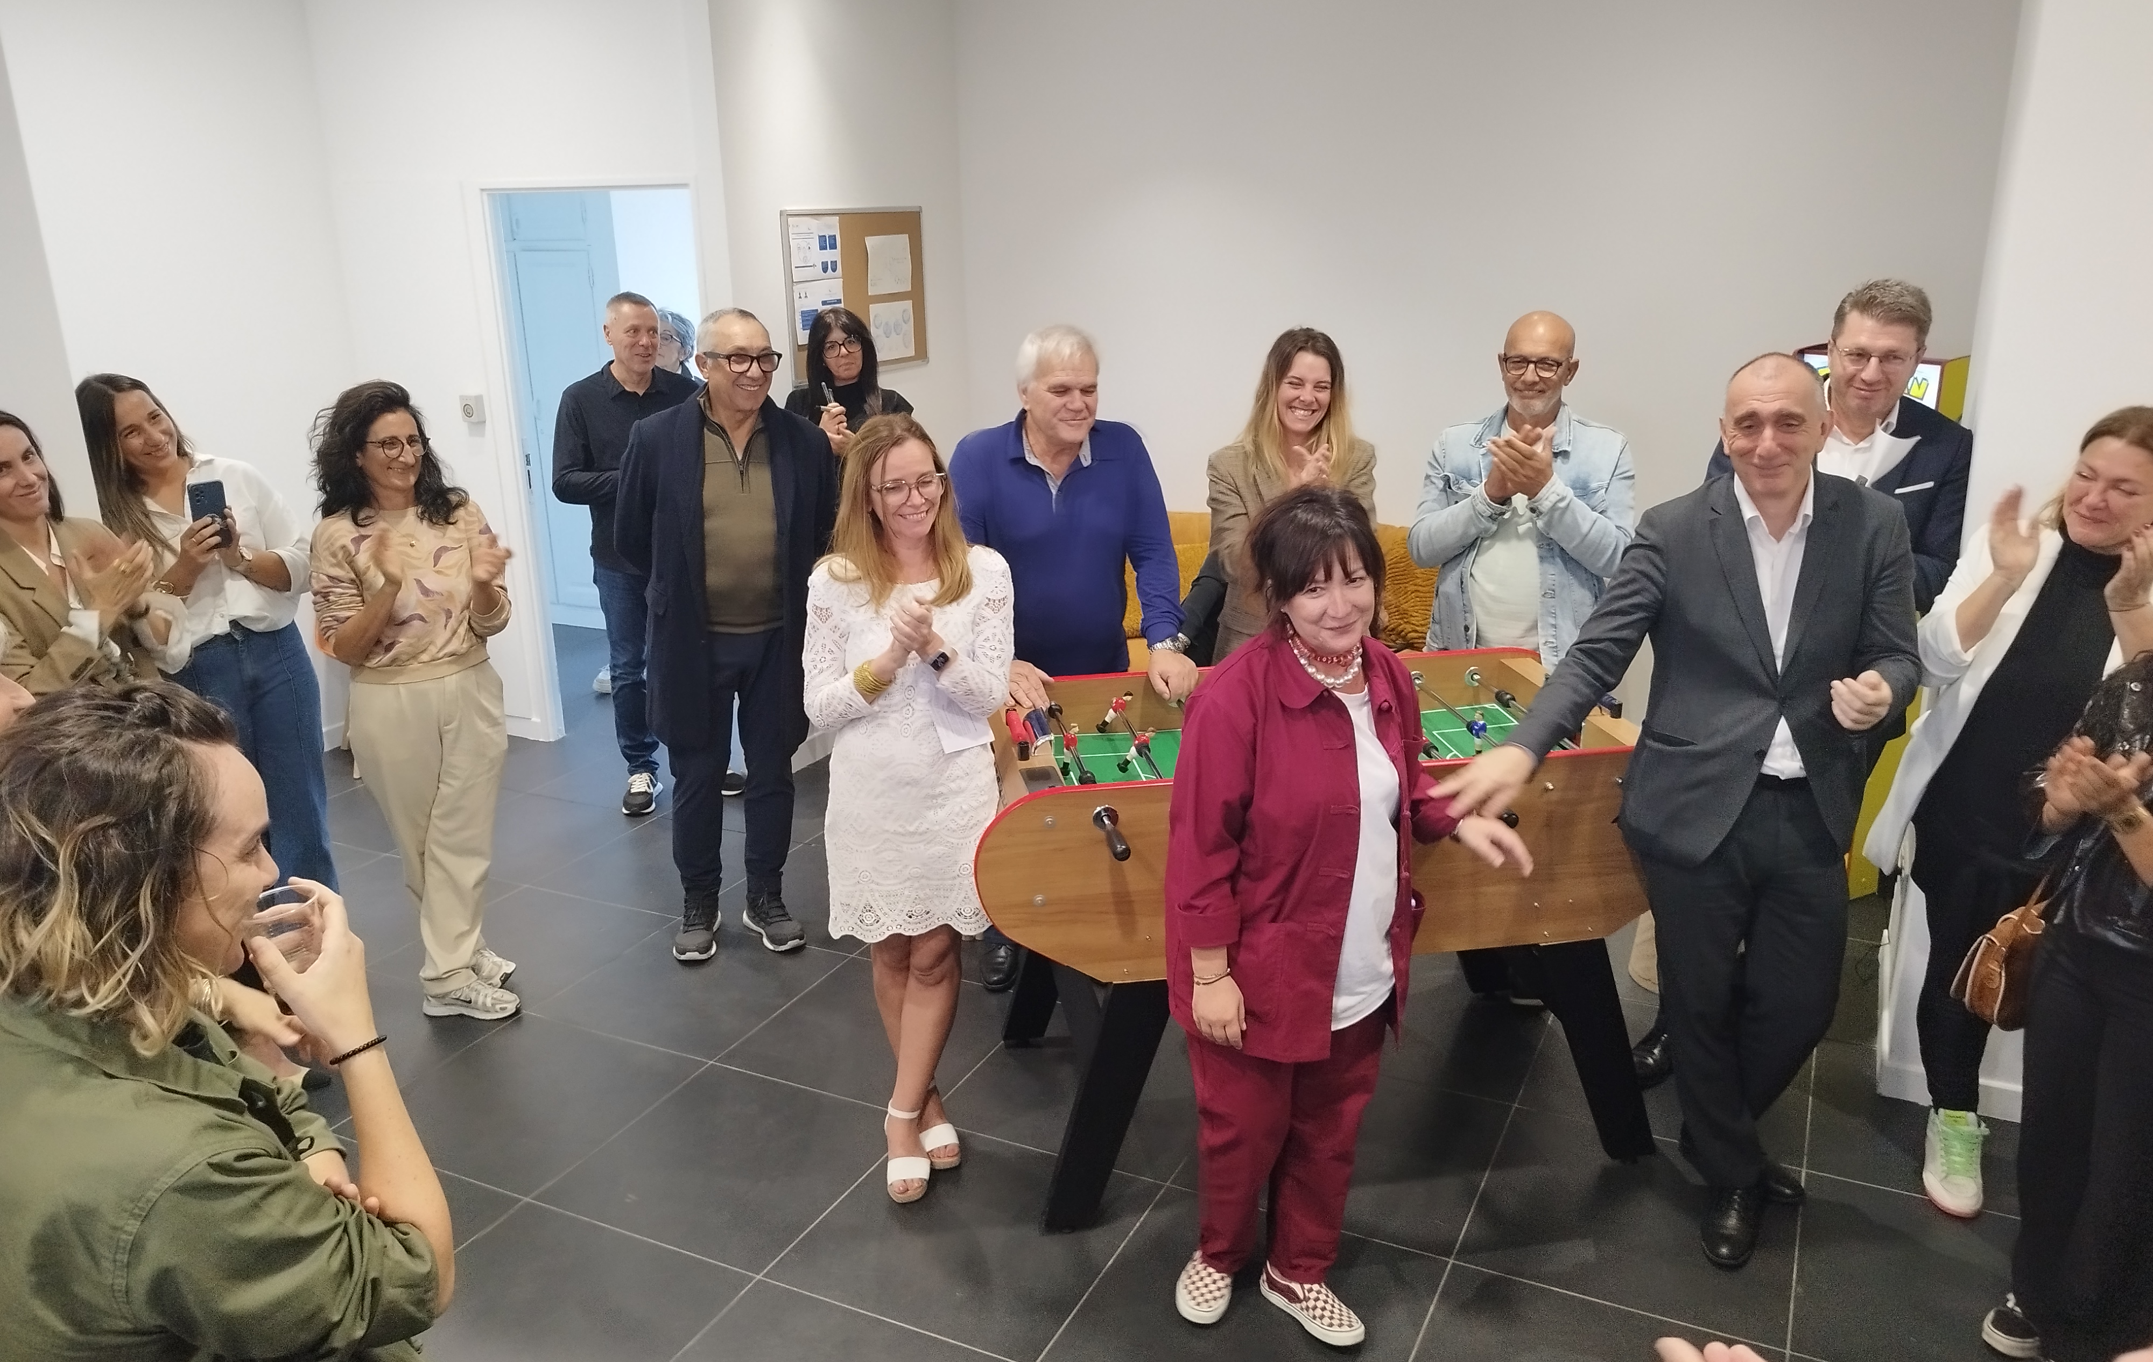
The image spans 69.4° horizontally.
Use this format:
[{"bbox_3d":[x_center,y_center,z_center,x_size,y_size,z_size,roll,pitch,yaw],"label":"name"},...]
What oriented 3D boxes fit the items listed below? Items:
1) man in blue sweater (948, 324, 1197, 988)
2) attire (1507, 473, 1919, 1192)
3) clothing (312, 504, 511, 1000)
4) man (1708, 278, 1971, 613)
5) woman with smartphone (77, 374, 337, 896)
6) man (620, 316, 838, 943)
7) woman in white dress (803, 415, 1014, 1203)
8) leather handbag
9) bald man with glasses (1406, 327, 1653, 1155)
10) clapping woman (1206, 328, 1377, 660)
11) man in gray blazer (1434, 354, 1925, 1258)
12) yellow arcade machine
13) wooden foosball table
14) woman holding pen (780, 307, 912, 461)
[{"bbox_3d":[-0.015,0.002,3.816,0.580,1.715,0.520,-3,17,-4],"label":"man in blue sweater"},{"bbox_3d":[1.201,0.328,2.968,0.670,1.450,0.460,4,18,17],"label":"attire"},{"bbox_3d":[-1.581,0.195,3.874,0.480,1.320,0.380,-15,22,-38],"label":"clothing"},{"bbox_3d":[1.631,0.020,3.499,0.560,1.790,0.420,5,18,21],"label":"man"},{"bbox_3d":[-2.161,0.065,3.904,0.580,1.630,0.480,-11,20,-30],"label":"woman with smartphone"},{"bbox_3d":[-0.946,-0.112,4.234,0.570,1.730,0.400,-6,18,-16],"label":"man"},{"bbox_3d":[-0.319,0.271,3.143,0.450,1.605,0.400,-4,17,-9],"label":"woman in white dress"},{"bbox_3d":[1.647,0.483,2.709,0.240,0.235,0.120,-7,18,-19],"label":"leather handbag"},{"bbox_3d":[1.123,-0.037,3.865,0.570,1.710,0.420,4,18,16],"label":"bald man with glasses"},{"bbox_3d":[0.573,-0.076,4.110,0.460,1.665,0.380,0,17,3],"label":"clapping woman"},{"bbox_3d":[1.137,0.225,3.003,0.850,1.710,0.500,6,18,22],"label":"man in gray blazer"},{"bbox_3d":[2.284,-0.194,4.577,0.560,1.550,0.480,-11,19,-29],"label":"yellow arcade machine"},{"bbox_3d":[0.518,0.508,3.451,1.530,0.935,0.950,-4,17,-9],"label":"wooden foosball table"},{"bbox_3d":[-0.773,-0.448,5.444,0.460,1.660,0.400,-5,17,-13],"label":"woman holding pen"}]

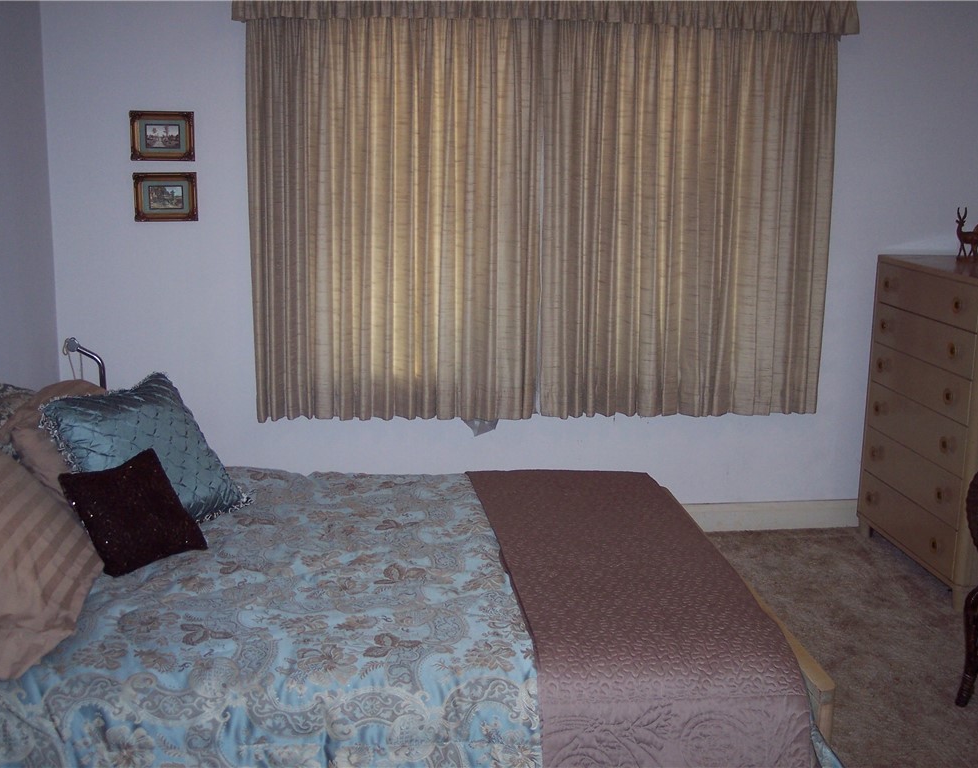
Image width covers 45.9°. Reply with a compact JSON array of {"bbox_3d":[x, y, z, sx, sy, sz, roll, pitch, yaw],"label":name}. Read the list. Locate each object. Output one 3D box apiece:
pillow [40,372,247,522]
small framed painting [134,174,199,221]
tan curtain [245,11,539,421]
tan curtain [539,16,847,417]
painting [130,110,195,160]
[{"bbox_3d":[-0.941,0.202,3.193,0.150,0.470,0.470,-39,-9,27],"label":"pillow"},{"bbox_3d":[-1.256,-0.728,4.495,0.238,0.187,0.025,-1,11,-9],"label":"small framed painting"},{"bbox_3d":[-0.358,-0.642,4.570,1.151,1.613,0.110,-1,11,-9],"label":"tan curtain"},{"bbox_3d":[0.813,-0.656,4.747,1.228,1.618,0.110,-1,11,-9],"label":"tan curtain"},{"bbox_3d":[-1.256,-0.955,4.450,0.241,0.186,0.025,-1,11,-9],"label":"painting"}]

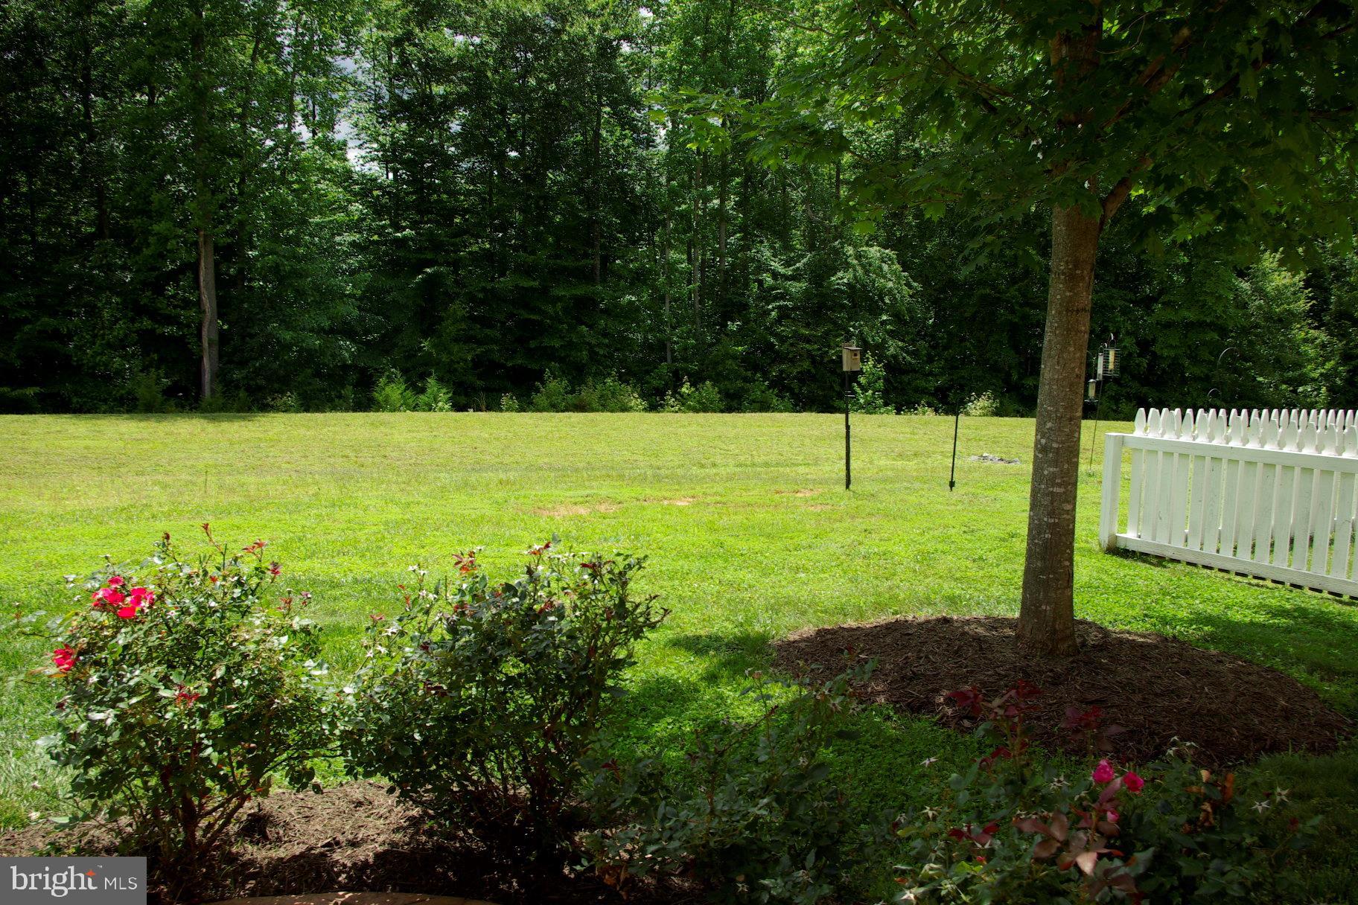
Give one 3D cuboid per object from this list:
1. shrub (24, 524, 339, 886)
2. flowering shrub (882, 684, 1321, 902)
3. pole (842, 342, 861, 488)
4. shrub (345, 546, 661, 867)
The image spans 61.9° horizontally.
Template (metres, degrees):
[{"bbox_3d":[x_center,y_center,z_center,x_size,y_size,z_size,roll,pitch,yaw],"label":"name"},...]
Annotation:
[{"bbox_3d":[-1.580,0.787,3.610,1.000,1.030,0.950,0,6,0],"label":"shrub"},{"bbox_3d":[0.940,0.982,2.545,0.920,0.880,0.850,0,6,0],"label":"flowering shrub"},{"bbox_3d":[1.840,-0.396,12.232,0.140,1.580,0.170,-5,8,-37],"label":"pole"},{"bbox_3d":[-0.560,0.794,3.732,1.030,0.990,0.950,0,6,0],"label":"shrub"}]

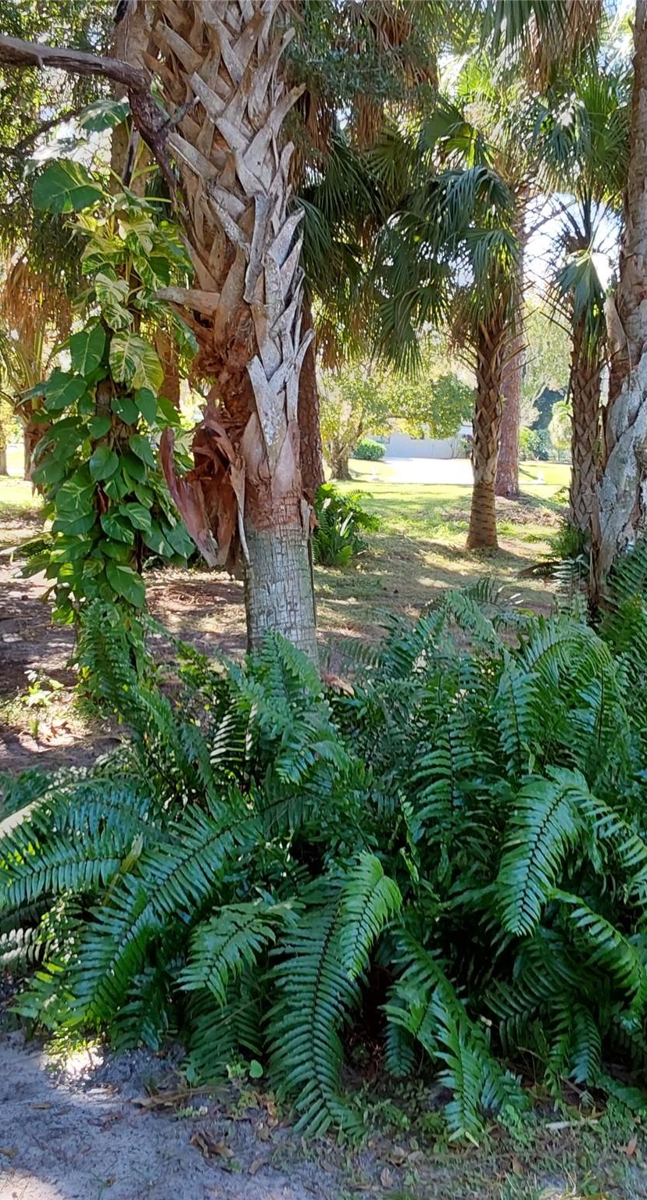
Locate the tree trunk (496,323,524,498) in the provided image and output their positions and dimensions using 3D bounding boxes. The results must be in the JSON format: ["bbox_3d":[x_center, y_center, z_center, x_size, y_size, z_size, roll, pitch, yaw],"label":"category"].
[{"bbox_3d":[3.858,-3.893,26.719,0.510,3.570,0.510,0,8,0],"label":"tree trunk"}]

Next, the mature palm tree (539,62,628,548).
[{"bbox_3d":[2.830,-3.021,13.927,1.250,5.274,1.250,0,7,0],"label":"mature palm tree"}]

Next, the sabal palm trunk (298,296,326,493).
[{"bbox_3d":[-0.172,-2.896,18.783,0.420,2.977,0.420,0,7,0],"label":"sabal palm trunk"}]

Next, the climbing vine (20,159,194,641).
[{"bbox_3d":[-0.913,-0.746,5.449,0.720,2.163,0.650,0,7,0],"label":"climbing vine"}]

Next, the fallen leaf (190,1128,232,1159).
[{"bbox_3d":[-0.237,1.144,2.725,0.088,0.030,0.065,0,7,0],"label":"fallen leaf"}]

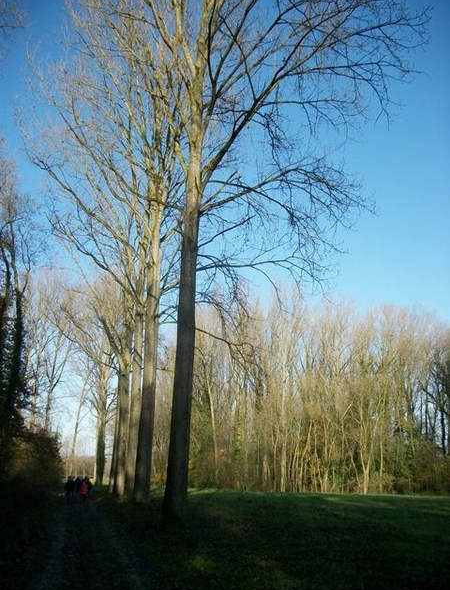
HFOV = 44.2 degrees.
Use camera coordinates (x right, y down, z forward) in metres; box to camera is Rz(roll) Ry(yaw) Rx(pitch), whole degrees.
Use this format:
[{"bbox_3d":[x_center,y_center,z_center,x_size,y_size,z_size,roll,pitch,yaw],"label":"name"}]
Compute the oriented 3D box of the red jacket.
[{"bbox_3d":[-8.909,12.209,35.000,0.560,0.800,0.340,4,-19,-13],"label":"red jacket"}]

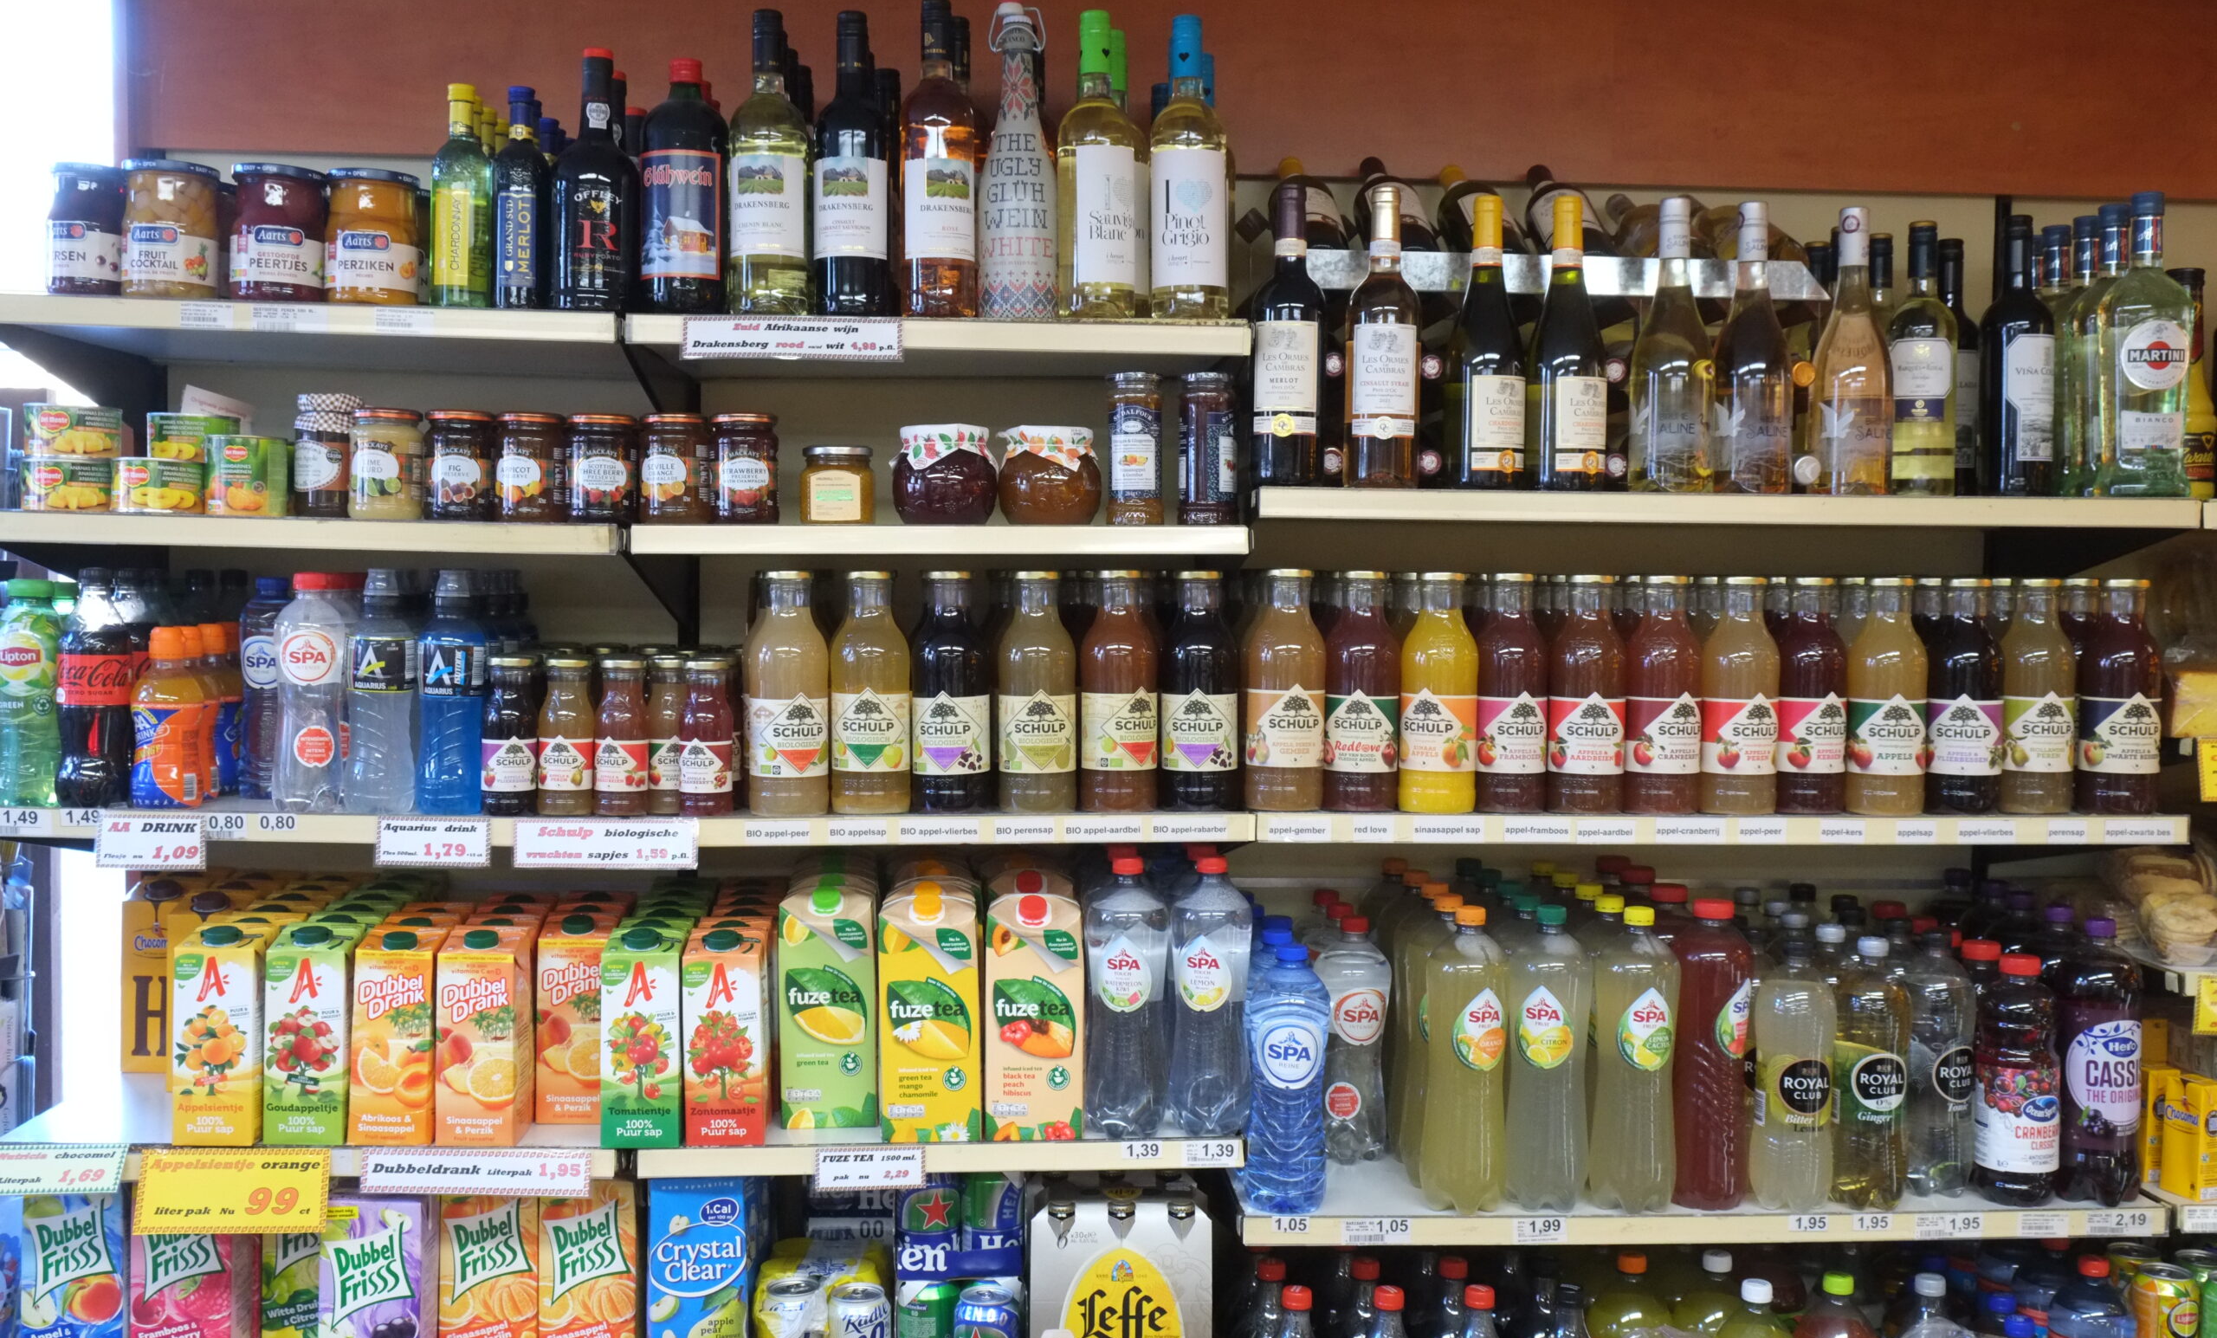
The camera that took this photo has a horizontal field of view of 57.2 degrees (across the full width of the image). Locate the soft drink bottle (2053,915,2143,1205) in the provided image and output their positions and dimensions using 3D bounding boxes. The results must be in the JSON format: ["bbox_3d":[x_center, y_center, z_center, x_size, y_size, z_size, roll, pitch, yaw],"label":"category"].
[{"bbox_3d":[1.052,0.413,2.152,0.078,0.296,0.078,0,3,-4],"label":"soft drink bottle"}]

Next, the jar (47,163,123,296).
[{"bbox_3d":[-0.980,-0.423,1.965,0.086,0.130,0.086,0,3,0],"label":"jar"}]

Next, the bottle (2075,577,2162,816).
[{"bbox_3d":[1.036,0.027,2.080,0.077,0.237,0.077,0,3,0],"label":"bottle"}]

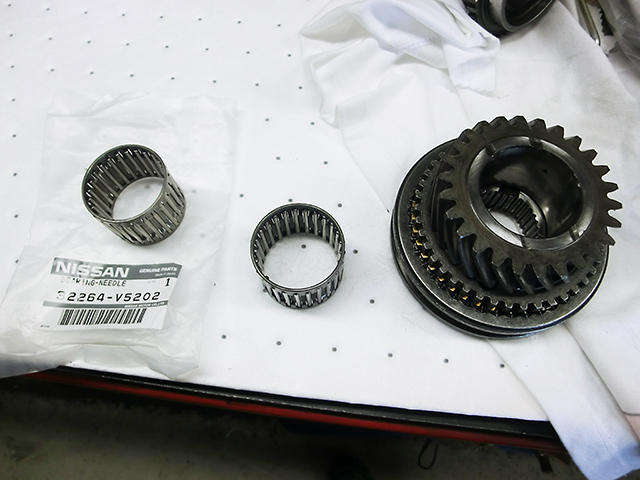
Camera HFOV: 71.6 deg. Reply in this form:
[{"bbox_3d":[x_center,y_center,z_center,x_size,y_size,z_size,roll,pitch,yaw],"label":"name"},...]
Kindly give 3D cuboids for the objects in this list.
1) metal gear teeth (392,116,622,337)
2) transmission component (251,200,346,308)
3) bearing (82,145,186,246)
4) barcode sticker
[{"bbox_3d":[0.086,-0.010,0.205,0.102,0.052,0.102,0,68,1],"label":"metal gear teeth"},{"bbox_3d":[-0.009,0.008,0.211,0.042,0.031,0.042,0,68,1],"label":"transmission component"},{"bbox_3d":[-0.095,-0.022,0.230,0.042,0.031,0.042,0,69,1],"label":"bearing"},{"bbox_3d":[-0.103,0.027,0.217,0.064,0.003,0.035,1,65,4],"label":"barcode sticker"}]

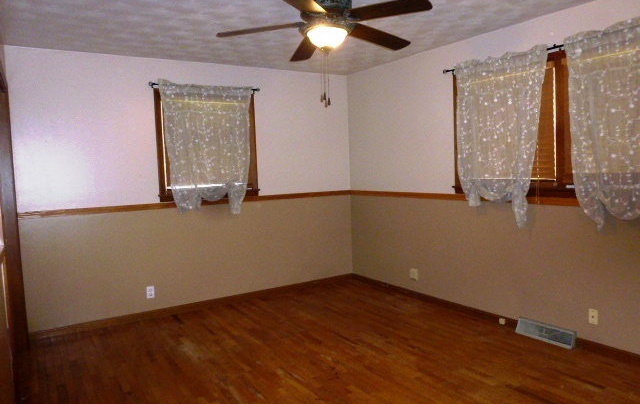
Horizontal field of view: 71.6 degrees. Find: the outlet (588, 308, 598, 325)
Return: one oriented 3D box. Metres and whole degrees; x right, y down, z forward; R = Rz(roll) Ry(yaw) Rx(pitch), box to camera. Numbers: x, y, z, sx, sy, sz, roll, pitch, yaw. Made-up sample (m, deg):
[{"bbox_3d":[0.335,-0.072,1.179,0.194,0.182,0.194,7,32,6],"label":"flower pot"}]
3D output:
[{"bbox_3d":[1.922,0.812,3.119,0.008,0.112,0.067,-5,5,-33],"label":"outlet"}]

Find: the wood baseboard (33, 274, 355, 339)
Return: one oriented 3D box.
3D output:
[{"bbox_3d":[-0.997,1.021,4.564,3.350,0.087,0.020,-5,5,-33],"label":"wood baseboard"}]

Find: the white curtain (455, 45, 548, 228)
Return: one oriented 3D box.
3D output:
[{"bbox_3d":[1.431,-0.479,3.574,0.100,1.350,0.840,-5,5,-33],"label":"white curtain"}]

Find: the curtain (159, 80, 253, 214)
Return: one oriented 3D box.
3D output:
[{"bbox_3d":[-1.062,-0.509,4.357,0.930,1.270,0.100,-5,5,-33],"label":"curtain"}]

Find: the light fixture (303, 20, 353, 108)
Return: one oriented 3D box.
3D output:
[{"bbox_3d":[0.052,-0.814,2.690,0.280,0.460,0.280,-2,4,0],"label":"light fixture"}]

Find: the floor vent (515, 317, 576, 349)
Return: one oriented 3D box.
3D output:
[{"bbox_3d":[1.719,1.002,3.402,0.066,0.116,0.440,-5,5,-33],"label":"floor vent"}]

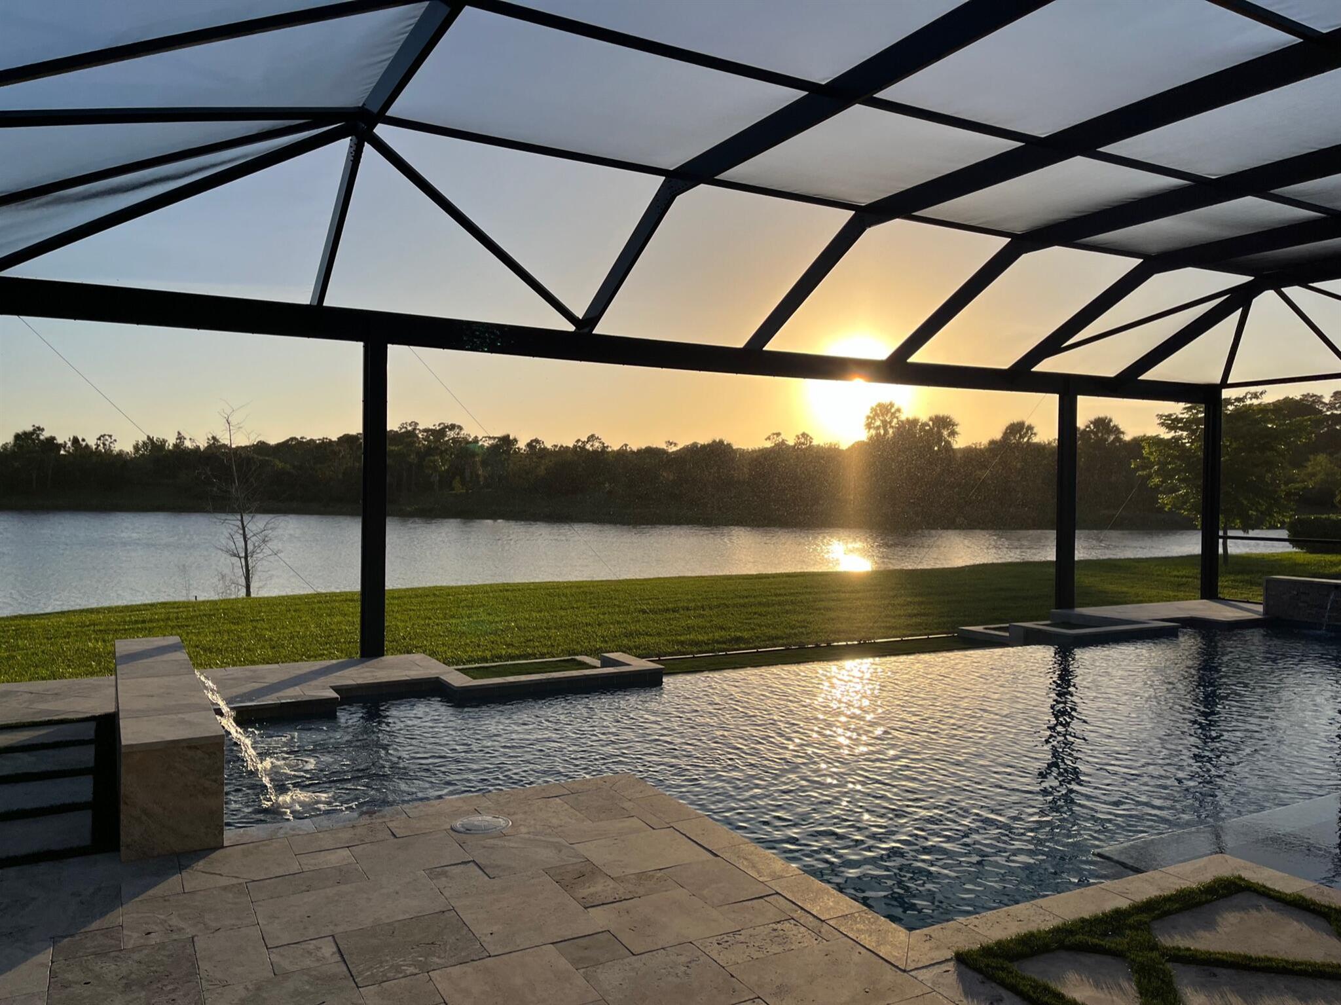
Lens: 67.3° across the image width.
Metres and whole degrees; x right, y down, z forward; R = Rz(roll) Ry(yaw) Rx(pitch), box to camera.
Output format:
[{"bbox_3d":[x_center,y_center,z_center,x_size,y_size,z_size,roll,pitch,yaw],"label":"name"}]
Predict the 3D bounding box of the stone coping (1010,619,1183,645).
[{"bbox_3d":[4.898,1.496,11.610,1.780,0.179,0.879,0,1,-29],"label":"stone coping"}]

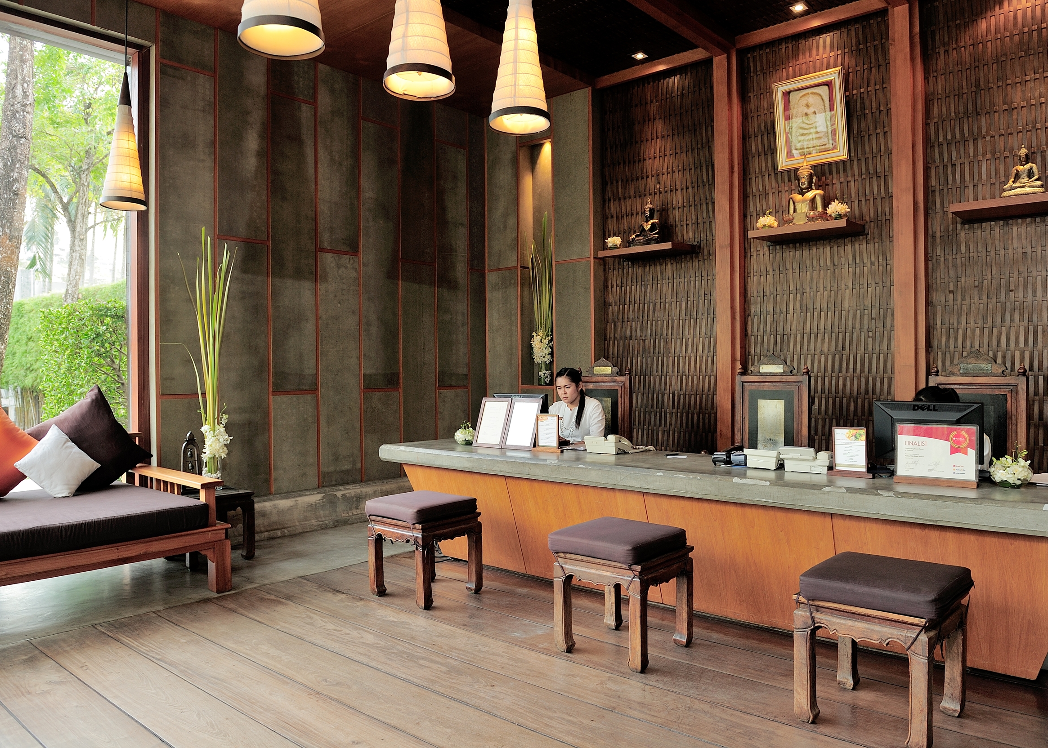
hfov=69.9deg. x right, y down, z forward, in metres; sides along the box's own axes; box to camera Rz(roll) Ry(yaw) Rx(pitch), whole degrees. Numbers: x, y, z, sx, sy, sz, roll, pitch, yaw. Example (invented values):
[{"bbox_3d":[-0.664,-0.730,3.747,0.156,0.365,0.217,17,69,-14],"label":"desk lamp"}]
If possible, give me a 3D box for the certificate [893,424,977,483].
[{"bbox_3d":[1.659,0.326,3.016,0.305,0.246,0.050,0,1,36],"label":"certificate"}]

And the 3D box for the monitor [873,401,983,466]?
[{"bbox_3d":[1.823,0.294,3.362,0.440,0.334,0.170,0,1,37],"label":"monitor"}]

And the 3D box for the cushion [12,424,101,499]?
[{"bbox_3d":[-2.635,0.506,4.247,0.305,0.305,0.120,42,-41,-13],"label":"cushion"}]

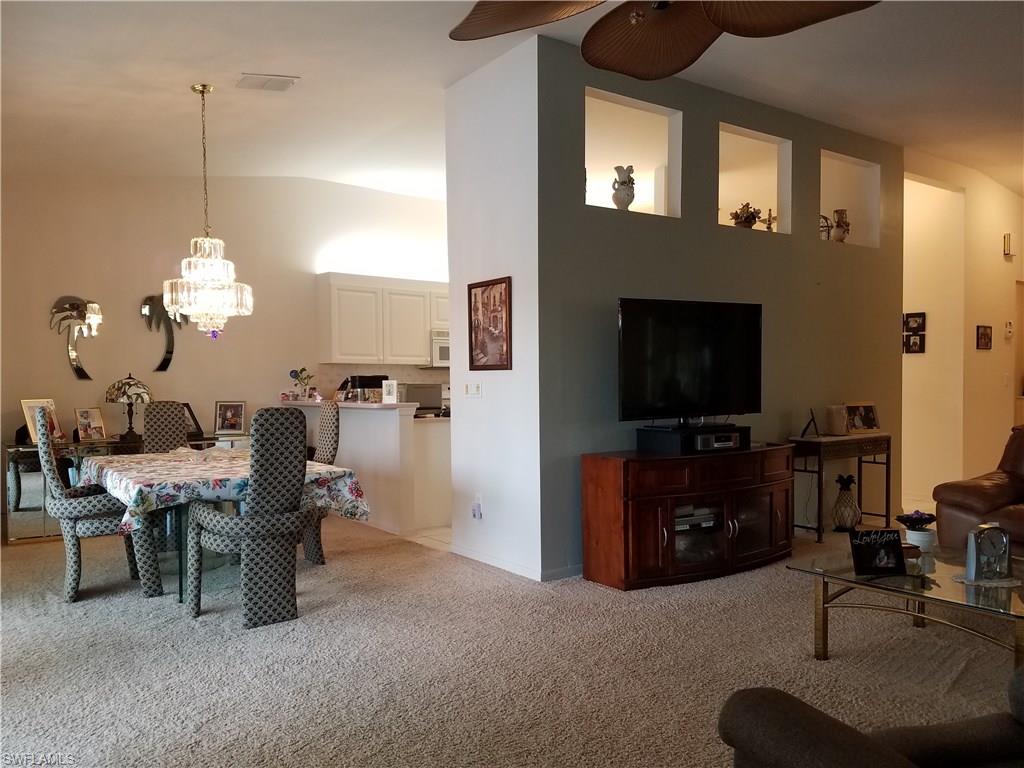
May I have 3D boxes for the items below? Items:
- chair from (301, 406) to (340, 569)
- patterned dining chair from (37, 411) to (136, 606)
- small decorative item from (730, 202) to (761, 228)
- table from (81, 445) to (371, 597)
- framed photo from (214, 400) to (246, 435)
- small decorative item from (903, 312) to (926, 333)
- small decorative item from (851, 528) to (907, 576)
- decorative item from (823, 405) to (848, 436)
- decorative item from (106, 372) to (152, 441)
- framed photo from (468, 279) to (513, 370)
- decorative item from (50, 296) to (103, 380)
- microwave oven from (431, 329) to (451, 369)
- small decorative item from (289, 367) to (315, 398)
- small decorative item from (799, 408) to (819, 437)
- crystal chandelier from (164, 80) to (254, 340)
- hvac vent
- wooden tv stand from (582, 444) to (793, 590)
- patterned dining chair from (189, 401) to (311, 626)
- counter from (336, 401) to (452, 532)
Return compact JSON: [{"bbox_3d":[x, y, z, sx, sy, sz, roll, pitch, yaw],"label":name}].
[{"bbox_3d":[-1.494,0.669,5.147,0.616,1.103,0.558,-1,1,-35],"label":"chair"},{"bbox_3d":[-2.410,0.679,4.488,0.616,1.103,0.558,-1,1,-35],"label":"patterned dining chair"},{"bbox_3d":[1.789,-1.282,5.893,0.230,0.217,0.190,-1,1,-35],"label":"small decorative item"},{"bbox_3d":[-1.827,0.855,4.745,1.180,0.770,1.880,-1,1,-34],"label":"table"},{"bbox_3d":[-2.591,0.311,7.080,0.285,0.310,0.060,-1,-9,-34],"label":"framed photo"},{"bbox_3d":[4.098,-0.619,7.828,0.025,0.195,0.210,-1,1,-35],"label":"small decorative item"},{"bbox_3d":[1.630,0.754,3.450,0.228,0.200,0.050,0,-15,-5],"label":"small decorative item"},{"bbox_3d":[2.627,0.294,6.231,0.170,0.250,0.140,-1,1,-35],"label":"decorative item"},{"bbox_3d":[-3.220,0.173,6.465,0.370,0.590,0.370,-1,1,-34],"label":"decorative item"},{"bbox_3d":[-0.137,-0.390,5.133,0.030,0.600,0.525,-1,1,-37],"label":"framed photo"},{"bbox_3d":[-3.708,-0.392,6.549,0.390,0.715,0.030,-1,1,-34],"label":"decorative item"},{"bbox_3d":[-0.632,-0.374,8.354,0.760,0.400,0.390,-1,1,-34],"label":"microwave oven"},{"bbox_3d":[-2.019,-0.019,7.379,0.190,0.288,0.230,-1,1,-35],"label":"small decorative item"},{"bbox_3d":[2.363,0.309,6.120,0.140,0.220,0.170,0,1,21],"label":"small decorative item"},{"bbox_3d":[-1.859,-1.055,4.696,0.520,1.530,0.520,-1,1,-34],"label":"crystal chandelier"},{"bbox_3d":[-1.582,-1.923,4.949,0.350,0.030,0.275,-10,6,-35],"label":"hvac vent"},{"bbox_3d":[1.226,0.824,5.054,1.530,0.780,0.500,-1,1,-34],"label":"wooden tv stand"},{"bbox_3d":[-1.344,0.683,4.135,0.640,1.120,0.600,-1,1,-34],"label":"patterned dining chair"},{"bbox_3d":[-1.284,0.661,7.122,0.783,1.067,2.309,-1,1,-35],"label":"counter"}]

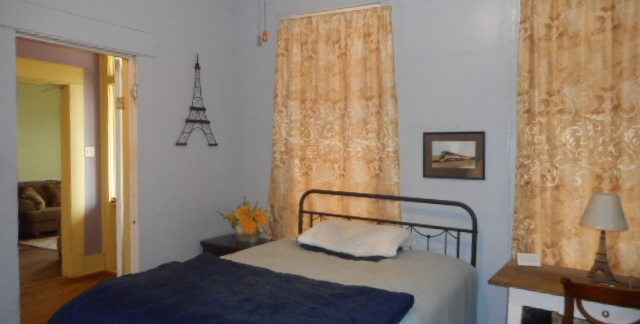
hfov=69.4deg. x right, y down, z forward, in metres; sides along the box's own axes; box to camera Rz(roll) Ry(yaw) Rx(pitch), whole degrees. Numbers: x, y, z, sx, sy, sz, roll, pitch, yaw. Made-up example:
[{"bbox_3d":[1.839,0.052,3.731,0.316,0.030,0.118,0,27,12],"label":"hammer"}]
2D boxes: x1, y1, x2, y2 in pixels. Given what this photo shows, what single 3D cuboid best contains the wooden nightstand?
[{"bbox_3d":[-0.669,1.005,3.867,0.500,0.700,0.400,2,3,28],"label":"wooden nightstand"}]

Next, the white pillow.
[{"bbox_3d":[0.238,0.511,3.238,0.700,0.180,0.430,2,3,28],"label":"white pillow"}]

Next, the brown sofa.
[{"bbox_3d":[-4.253,0.702,7.966,0.920,0.850,2.000,2,3,33],"label":"brown sofa"}]

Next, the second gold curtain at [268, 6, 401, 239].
[{"bbox_3d":[0.087,-0.134,3.633,1.175,2.064,0.100,2,3,28],"label":"second gold curtain"}]

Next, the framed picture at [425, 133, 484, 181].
[{"bbox_3d":[0.930,-0.044,3.228,0.425,0.330,0.030,2,3,28],"label":"framed picture"}]

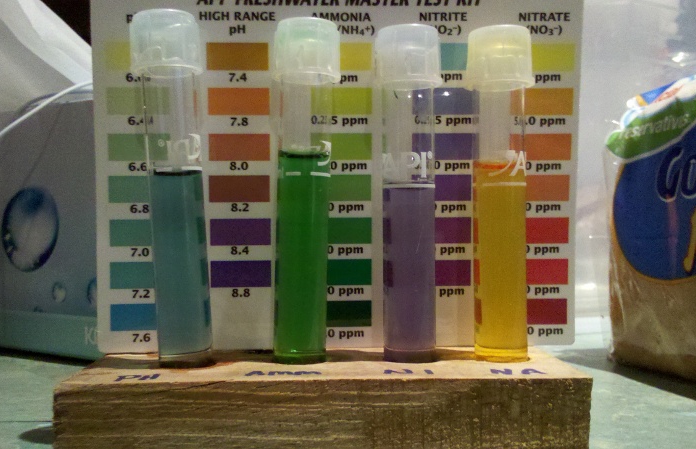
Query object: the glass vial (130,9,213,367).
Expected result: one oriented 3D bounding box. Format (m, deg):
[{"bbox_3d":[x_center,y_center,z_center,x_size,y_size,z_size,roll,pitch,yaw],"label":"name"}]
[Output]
[{"bbox_3d":[-0.043,-0.005,0.159,0.017,0.092,0.017,-2,3,0],"label":"glass vial"}]

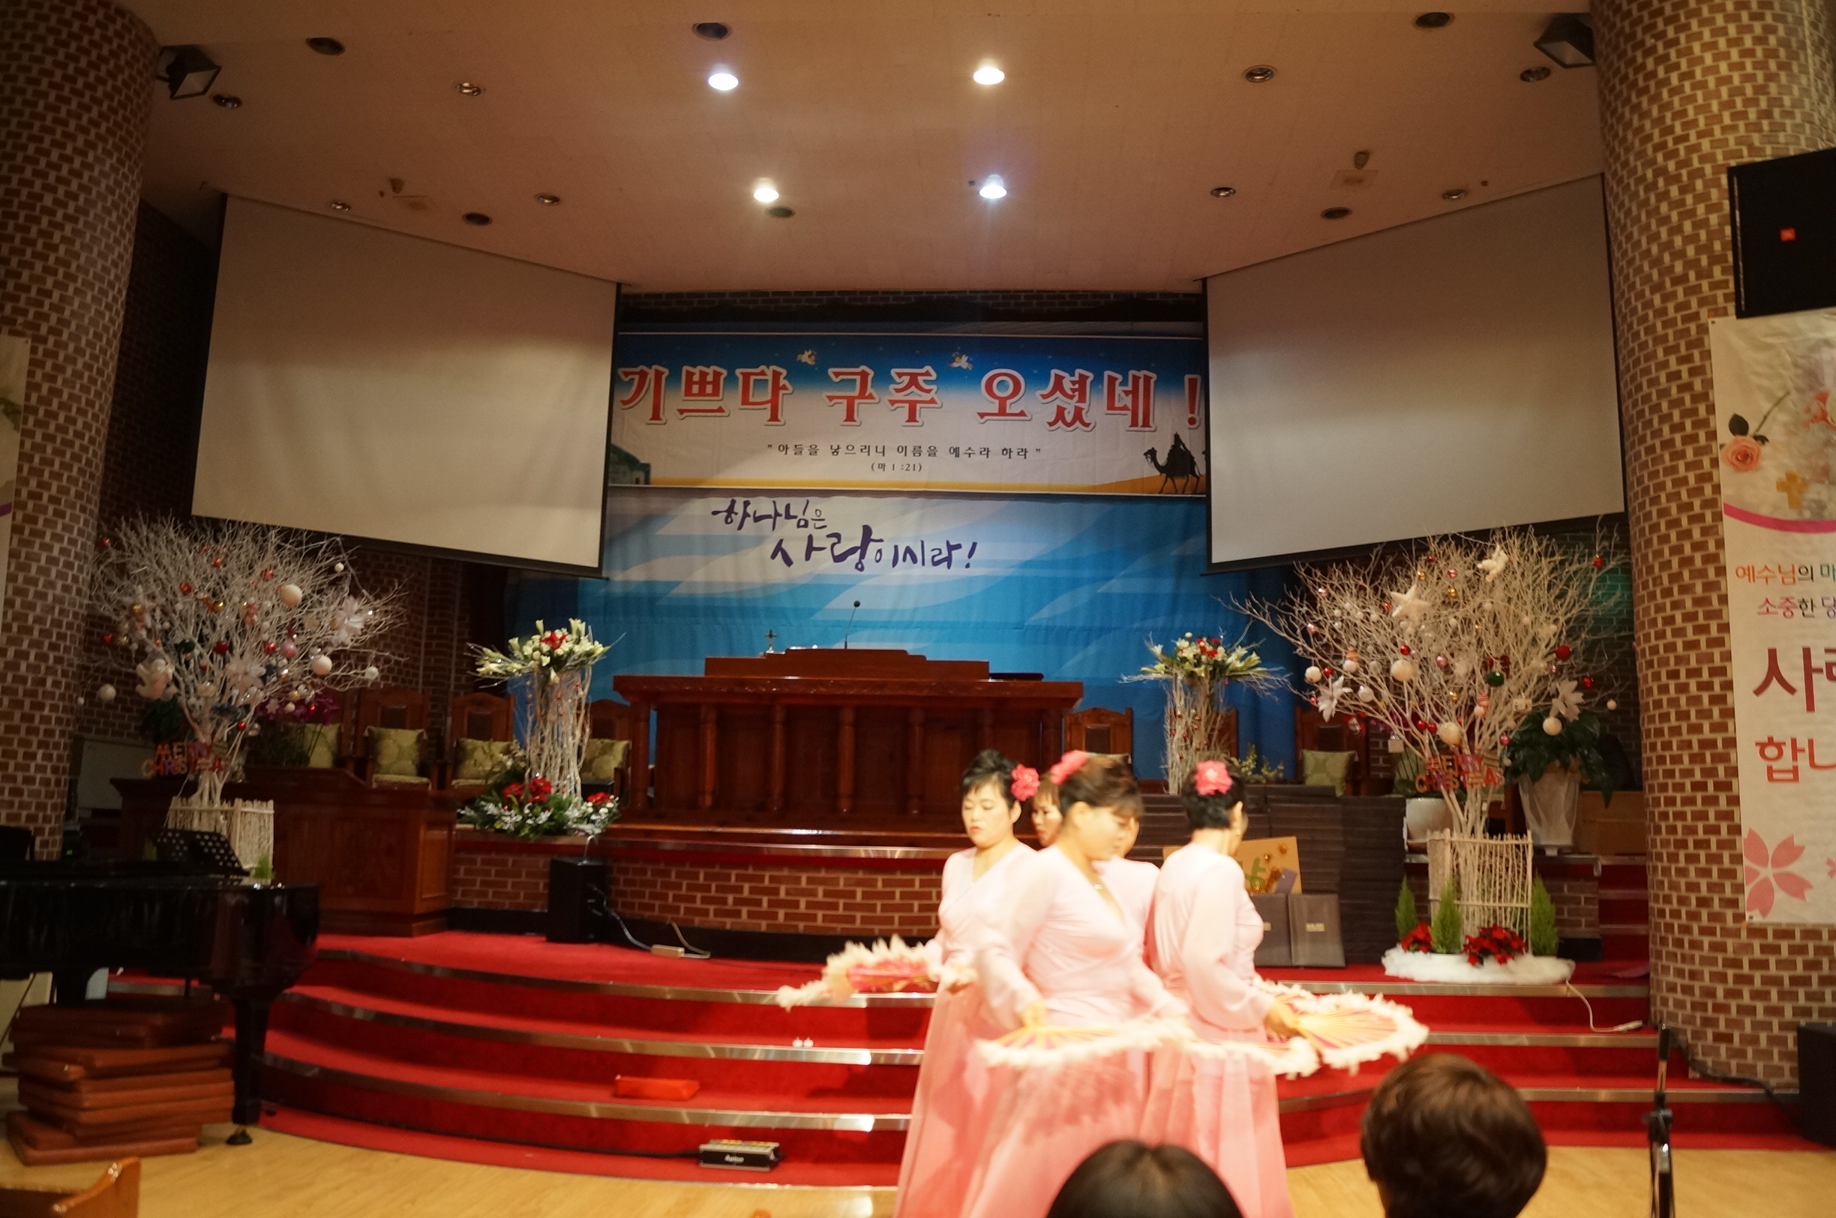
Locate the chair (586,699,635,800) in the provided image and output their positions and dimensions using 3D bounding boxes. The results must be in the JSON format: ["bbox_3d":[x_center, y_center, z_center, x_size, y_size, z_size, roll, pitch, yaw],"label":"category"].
[{"bbox_3d":[-2.519,1.257,10.900,0.560,1.080,0.600,2,-9,-5],"label":"chair"}]

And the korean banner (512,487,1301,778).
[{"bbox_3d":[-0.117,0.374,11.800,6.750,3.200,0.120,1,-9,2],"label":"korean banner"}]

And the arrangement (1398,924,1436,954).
[{"bbox_3d":[2.647,1.752,7.300,0.200,0.170,0.190,1,-9,0],"label":"arrangement"}]

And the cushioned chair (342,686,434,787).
[{"bbox_3d":[-4.023,1.145,10.550,0.580,1.090,0.600,5,-10,-24],"label":"cushioned chair"}]

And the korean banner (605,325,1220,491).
[{"bbox_3d":[-0.082,-1.627,11.231,4.950,1.376,0.040,1,-9,2],"label":"korean banner"}]

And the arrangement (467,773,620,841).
[{"bbox_3d":[-2.470,1.301,9.000,1.030,0.430,0.550,1,-9,3],"label":"arrangement"}]

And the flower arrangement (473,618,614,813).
[{"bbox_3d":[-2.516,0.766,9.285,0.920,1.430,0.750,1,-9,3],"label":"flower arrangement"}]

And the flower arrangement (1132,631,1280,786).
[{"bbox_3d":[1.694,0.804,8.350,0.870,1.320,0.720,1,-9,0],"label":"flower arrangement"}]

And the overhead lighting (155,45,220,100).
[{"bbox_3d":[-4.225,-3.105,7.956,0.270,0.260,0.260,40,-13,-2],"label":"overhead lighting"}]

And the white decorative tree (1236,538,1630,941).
[{"bbox_3d":[2.805,0.764,7.500,1.950,2.400,1.800,0,-9,8],"label":"white decorative tree"}]

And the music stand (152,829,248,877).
[{"bbox_3d":[-3.133,1.064,6.000,0.220,0.220,0.420,9,-12,-39],"label":"music stand"}]

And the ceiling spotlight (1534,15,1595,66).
[{"bbox_3d":[3.537,-3.099,7.500,0.270,0.220,0.220,14,1,-28],"label":"ceiling spotlight"}]

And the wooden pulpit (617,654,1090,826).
[{"bbox_3d":[-0.428,0.863,9.012,2.956,1.148,0.900,1,-9,3],"label":"wooden pulpit"}]

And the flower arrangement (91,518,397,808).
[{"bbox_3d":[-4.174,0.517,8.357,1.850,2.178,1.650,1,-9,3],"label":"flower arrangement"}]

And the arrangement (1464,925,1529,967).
[{"bbox_3d":[3.057,1.787,7.271,0.330,0.250,0.290,1,-9,3],"label":"arrangement"}]

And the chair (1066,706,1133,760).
[{"bbox_3d":[1.396,1.238,10.438,0.620,1.039,0.620,0,-9,4],"label":"chair"}]

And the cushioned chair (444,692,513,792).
[{"bbox_3d":[-3.272,1.102,10.095,0.620,1.028,0.620,3,-9,-10],"label":"cushioned chair"}]

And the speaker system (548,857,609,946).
[{"bbox_3d":[-2.028,1.760,8.220,0.280,0.480,0.280,-6,-12,38],"label":"speaker system"}]

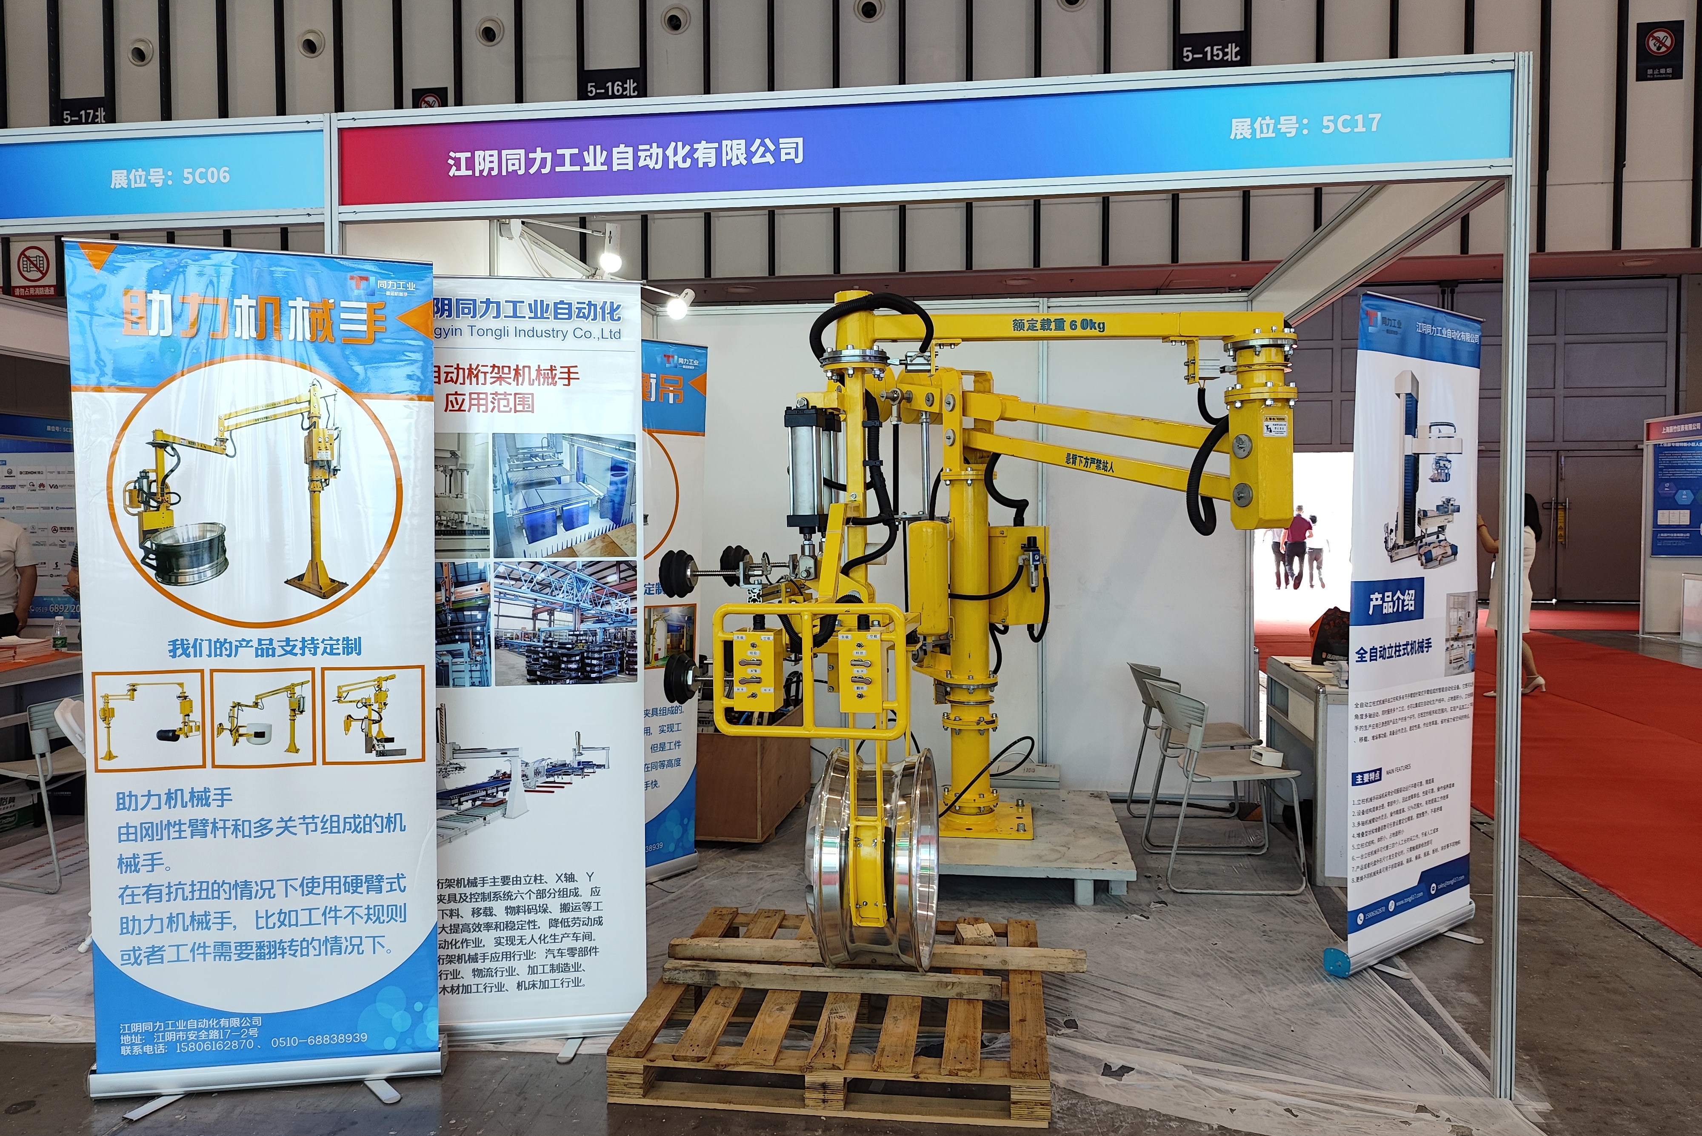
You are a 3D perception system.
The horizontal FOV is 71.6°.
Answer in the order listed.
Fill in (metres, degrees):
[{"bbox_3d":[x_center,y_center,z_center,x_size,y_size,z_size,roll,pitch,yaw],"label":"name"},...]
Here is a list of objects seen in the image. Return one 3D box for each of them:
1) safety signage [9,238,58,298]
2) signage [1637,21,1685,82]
[{"bbox_3d":[-13.575,-4.976,19.604,0.830,0.978,0.030,0,3,7],"label":"safety signage"},{"bbox_3d":[11.257,-7.183,16.413,0.610,0.803,0.030,0,3,7],"label":"signage"}]

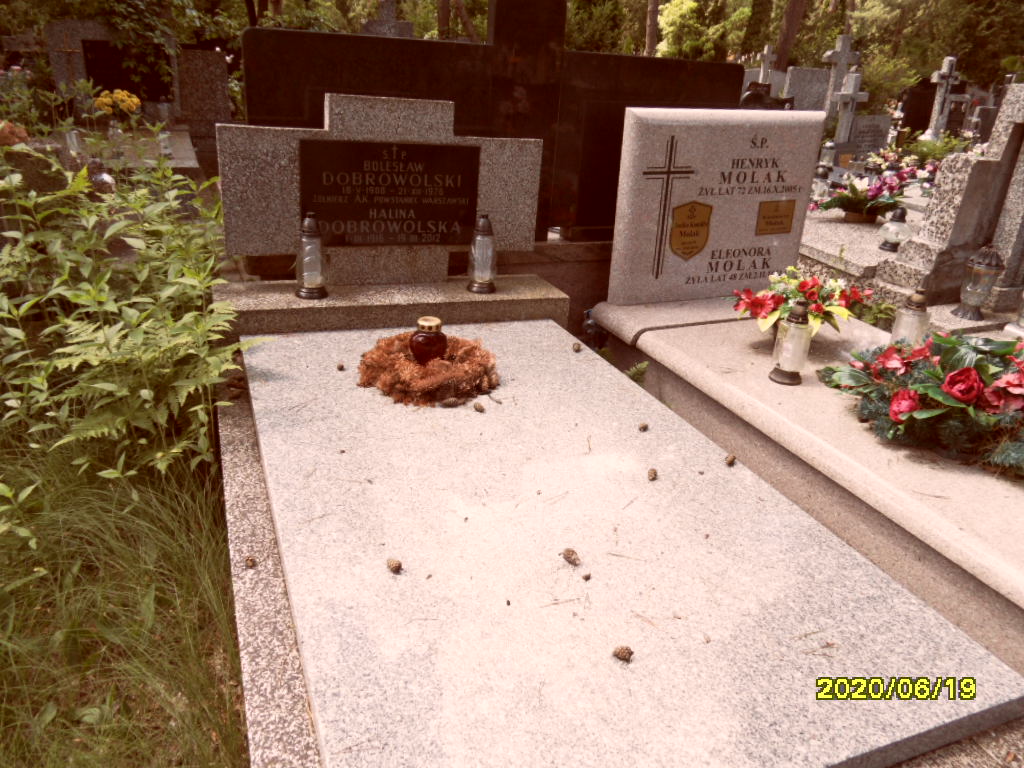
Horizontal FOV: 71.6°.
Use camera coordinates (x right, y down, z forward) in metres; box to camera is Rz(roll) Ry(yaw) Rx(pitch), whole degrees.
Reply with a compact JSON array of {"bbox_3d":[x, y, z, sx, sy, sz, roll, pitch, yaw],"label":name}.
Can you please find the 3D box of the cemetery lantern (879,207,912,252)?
[{"bbox_3d":[2.033,-0.824,3.769,0.167,0.218,0.167,-5,26,-23],"label":"cemetery lantern"}]

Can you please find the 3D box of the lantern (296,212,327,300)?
[{"bbox_3d":[-0.591,-0.379,2.087,0.096,0.243,0.096,-5,26,-23],"label":"lantern"}]

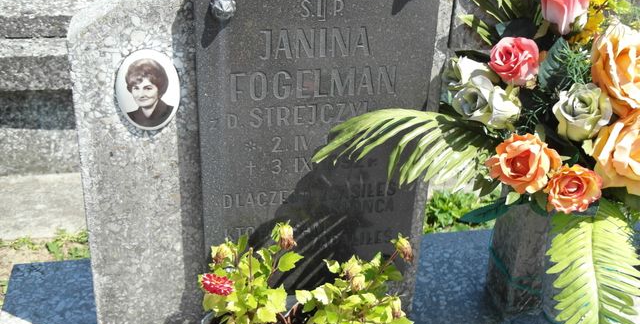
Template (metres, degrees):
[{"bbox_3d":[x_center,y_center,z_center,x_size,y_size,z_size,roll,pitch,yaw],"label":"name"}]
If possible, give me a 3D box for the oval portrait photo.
[{"bbox_3d":[-0.246,-0.103,1.301,0.092,0.128,0.012,-4,32,-10],"label":"oval portrait photo"}]

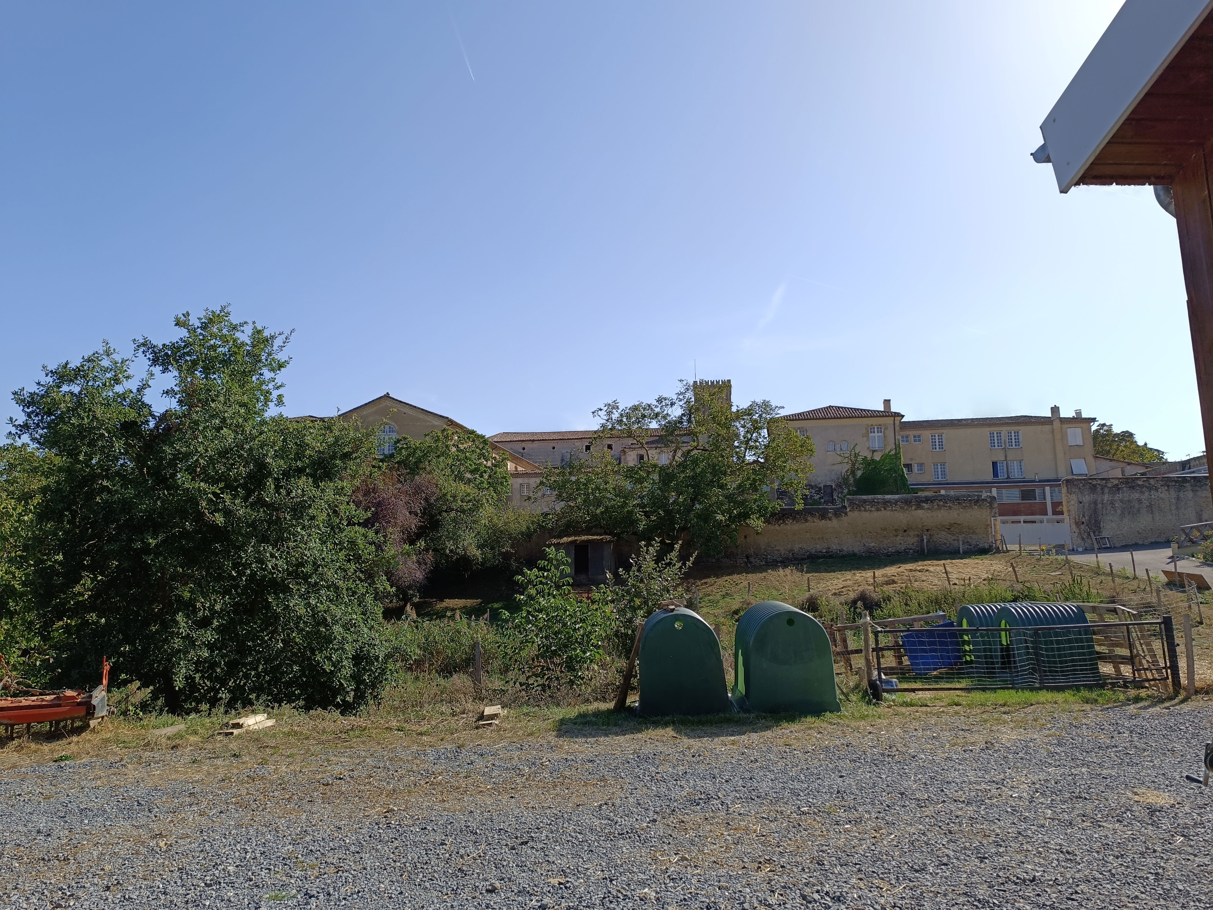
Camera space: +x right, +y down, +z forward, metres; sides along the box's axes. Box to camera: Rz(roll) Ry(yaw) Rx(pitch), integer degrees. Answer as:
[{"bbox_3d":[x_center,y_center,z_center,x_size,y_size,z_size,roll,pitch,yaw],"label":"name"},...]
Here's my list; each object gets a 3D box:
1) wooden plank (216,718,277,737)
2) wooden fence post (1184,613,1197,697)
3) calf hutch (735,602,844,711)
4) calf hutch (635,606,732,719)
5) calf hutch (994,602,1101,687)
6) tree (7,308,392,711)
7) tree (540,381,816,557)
[{"bbox_3d":[-4.141,3.160,9.749,0.180,0.055,0.826,-2,-10,10],"label":"wooden plank"},{"bbox_3d":[8.852,3.045,12.831,0.115,1.230,0.115,3,-10,1],"label":"wooden fence post"},{"bbox_3d":[2.507,2.850,12.079,1.220,1.370,1.400,0,-9,0],"label":"calf hutch"},{"bbox_3d":[1.055,2.911,12.101,1.220,1.370,1.400,-1,-10,2],"label":"calf hutch"},{"bbox_3d":[7.774,3.316,14.940,1.400,1.370,1.220,-1,-10,3],"label":"calf hutch"},{"bbox_3d":[-6.116,0.733,13.017,5.600,6.269,5.200,4,-10,-25],"label":"tree"},{"bbox_3d":[4.040,1.108,48.923,15.507,11.189,13.500,-1,-10,5],"label":"tree"}]

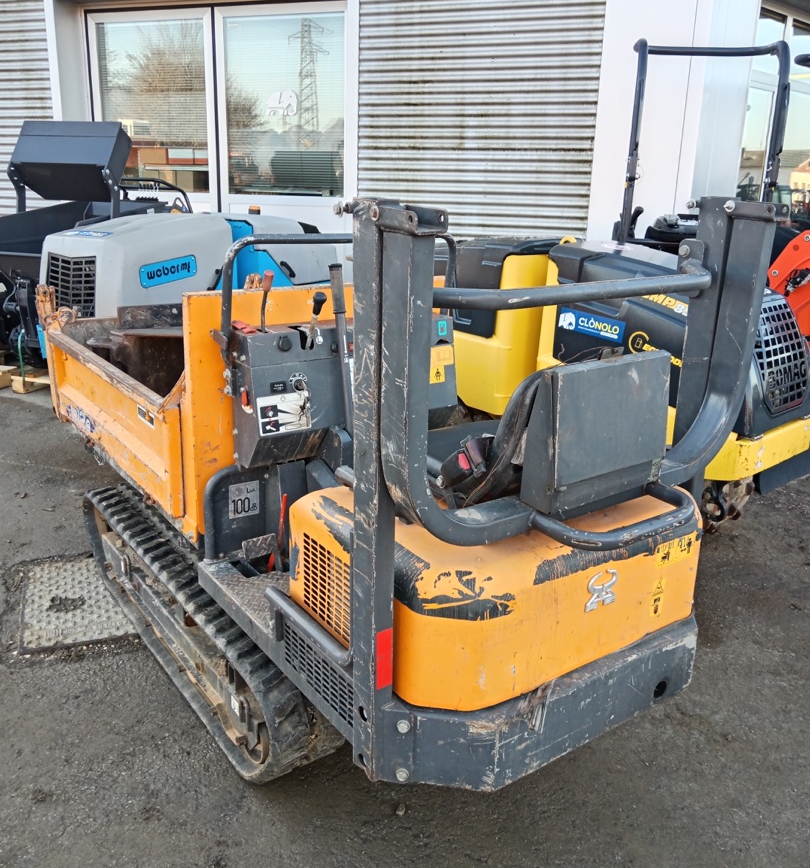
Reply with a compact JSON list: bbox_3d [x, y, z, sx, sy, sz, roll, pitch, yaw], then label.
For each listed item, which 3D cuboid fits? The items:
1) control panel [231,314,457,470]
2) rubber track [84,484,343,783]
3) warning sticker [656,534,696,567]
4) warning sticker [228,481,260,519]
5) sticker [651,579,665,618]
[{"bbox_3d":[-0.153,-0.137,2.382,0.642,0.386,0.163,-10,20,-33],"label":"control panel"},{"bbox_3d":[-0.668,0.527,2.675,0.258,0.334,1.670,-10,20,-33],"label":"rubber track"},{"bbox_3d":[0.572,0.246,1.774,0.125,0.054,0.008,-10,20,-33],"label":"warning sticker"},{"bbox_3d":[-0.441,0.182,2.316,0.089,0.096,0.008,-10,20,-33],"label":"warning sticker"},{"bbox_3d":[0.534,0.346,1.780,0.035,0.087,0.008,-10,20,-33],"label":"sticker"}]

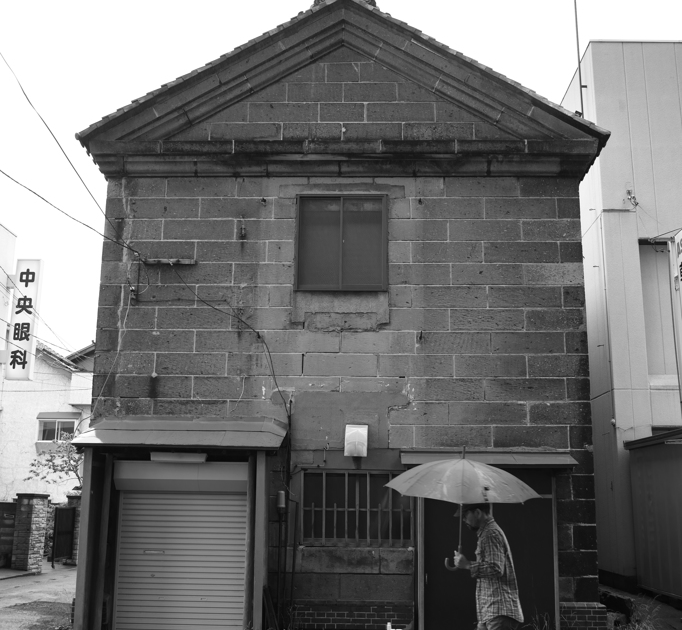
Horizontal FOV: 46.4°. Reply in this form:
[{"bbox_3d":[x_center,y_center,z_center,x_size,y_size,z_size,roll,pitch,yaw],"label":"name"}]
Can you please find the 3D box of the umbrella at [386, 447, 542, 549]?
[{"bbox_3d":[0.918,1.483,6.140,1.190,0.930,1.190,5,-6,3],"label":"umbrella"}]

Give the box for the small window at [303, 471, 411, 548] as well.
[{"bbox_3d":[0.172,2.021,8.348,1.185,0.766,0.120,0,-10,2],"label":"small window"}]

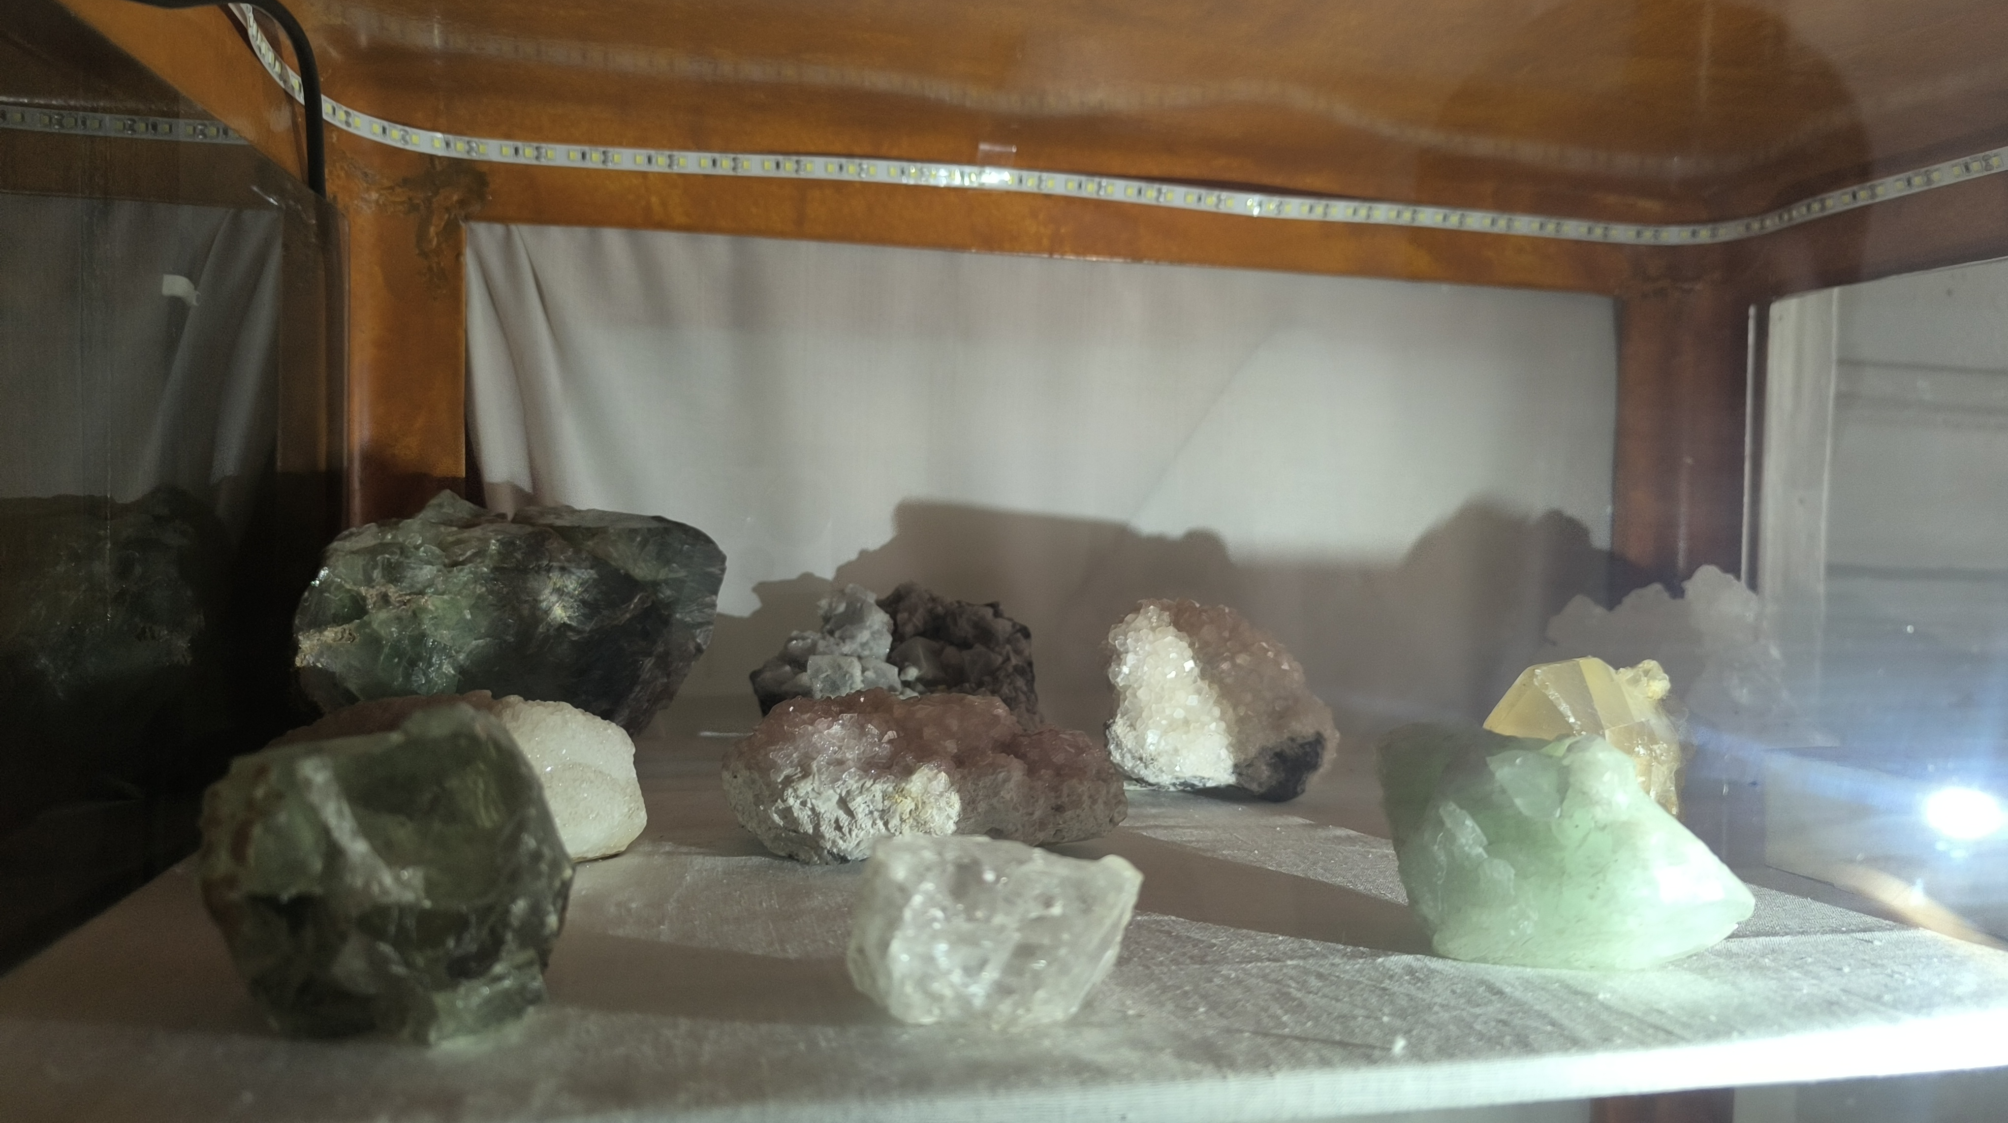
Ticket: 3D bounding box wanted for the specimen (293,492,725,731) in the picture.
[{"bbox_3d":[-0.156,0.025,0.431,0.128,0.095,0.085,1,2,-18],"label":"specimen"}]

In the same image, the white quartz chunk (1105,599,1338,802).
[{"bbox_3d":[0.070,0.045,0.435,0.072,0.064,0.060,1,2,-7],"label":"white quartz chunk"}]

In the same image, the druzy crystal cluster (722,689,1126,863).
[{"bbox_3d":[-0.021,0.057,0.361,0.108,0.042,0.065,0,2,-20],"label":"druzy crystal cluster"}]

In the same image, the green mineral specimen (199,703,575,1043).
[{"bbox_3d":[-0.107,0.053,0.236,0.059,0.054,0.058,0,2,-20],"label":"green mineral specimen"}]

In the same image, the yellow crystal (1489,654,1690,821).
[{"bbox_3d":[0.182,0.055,0.419,0.057,0.049,0.052,2,2,13],"label":"yellow crystal"}]

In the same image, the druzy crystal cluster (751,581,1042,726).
[{"bbox_3d":[-0.041,0.040,0.509,0.110,0.064,0.070,1,2,-8],"label":"druzy crystal cluster"}]

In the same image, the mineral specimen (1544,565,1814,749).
[{"bbox_3d":[0.289,0.039,0.573,0.104,0.074,0.070,1,2,6],"label":"mineral specimen"}]

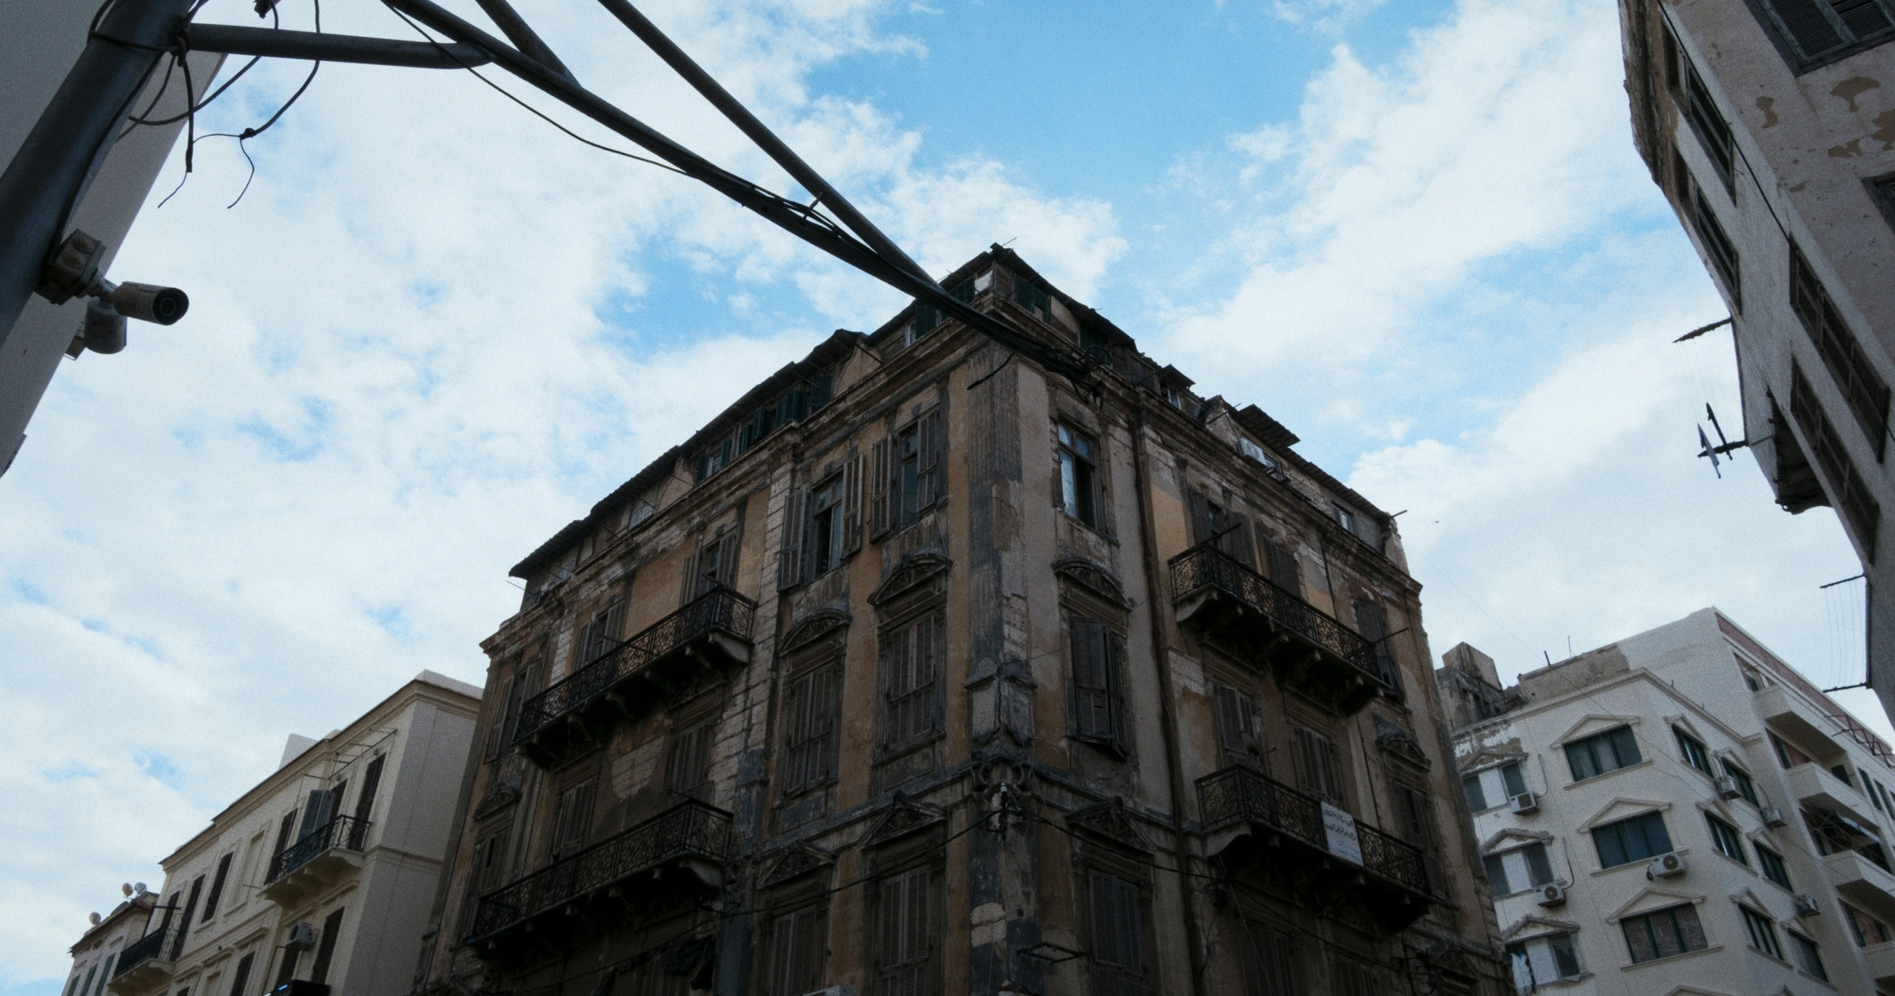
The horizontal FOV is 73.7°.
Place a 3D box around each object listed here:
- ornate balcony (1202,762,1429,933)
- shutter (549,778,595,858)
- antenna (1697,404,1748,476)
[{"bbox_3d":[6.912,6.597,23.339,6.000,1.367,0.900,29,-45,-33],"label":"ornate balcony"},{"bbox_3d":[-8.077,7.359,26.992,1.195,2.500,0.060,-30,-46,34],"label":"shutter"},{"bbox_3d":[9.820,-0.756,16.121,0.542,1.125,0.200,-18,-40,23],"label":"antenna"}]

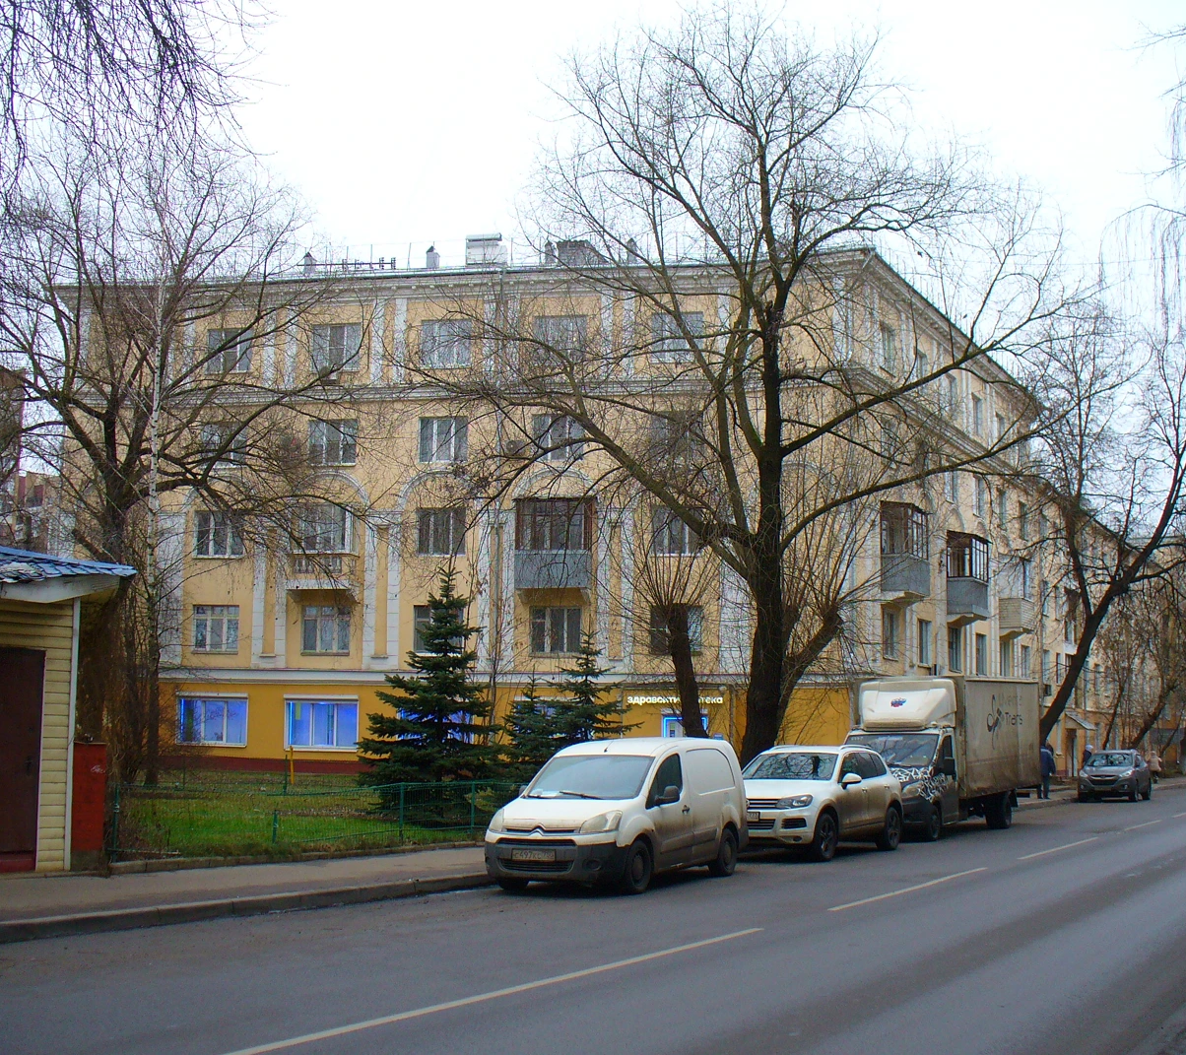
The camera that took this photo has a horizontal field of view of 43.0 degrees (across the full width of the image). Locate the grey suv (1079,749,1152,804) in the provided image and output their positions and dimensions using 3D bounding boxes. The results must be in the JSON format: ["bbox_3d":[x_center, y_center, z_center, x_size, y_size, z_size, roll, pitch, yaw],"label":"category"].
[{"bbox_3d":[17.700,8.420,51.000,1.830,1.660,4.420,-3,-9,29],"label":"grey suv"}]

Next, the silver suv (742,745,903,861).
[{"bbox_3d":[3.500,4.410,24.500,1.940,1.720,4.790,-3,-9,29],"label":"silver suv"}]

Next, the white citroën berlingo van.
[{"bbox_3d":[0.360,3.500,18.800,1.820,1.810,4.390,-3,-9,28],"label":"white citroën berlingo van"}]

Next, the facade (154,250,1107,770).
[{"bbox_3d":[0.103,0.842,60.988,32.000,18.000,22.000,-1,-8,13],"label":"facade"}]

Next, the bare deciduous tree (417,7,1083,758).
[{"bbox_3d":[3.633,-3.104,34.766,14.800,18.940,13.000,0,-8,6],"label":"bare deciduous tree"}]

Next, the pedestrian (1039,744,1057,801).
[{"bbox_3d":[13.921,7.420,45.951,0.550,1.760,0.420,-7,-11,44],"label":"pedestrian"}]

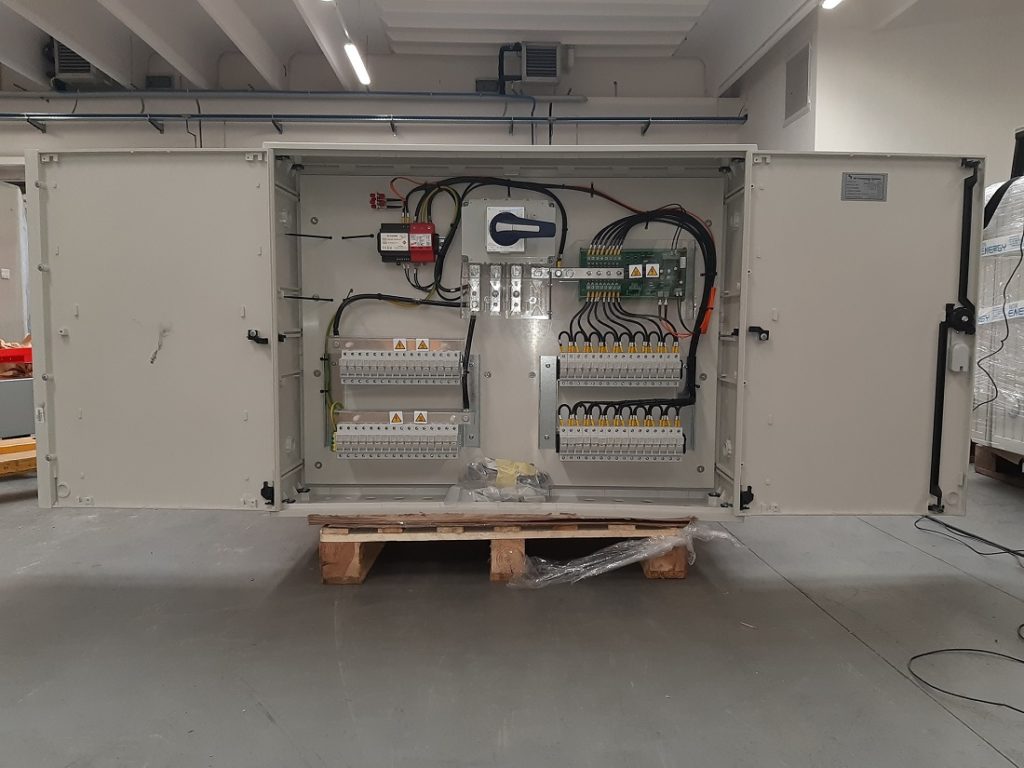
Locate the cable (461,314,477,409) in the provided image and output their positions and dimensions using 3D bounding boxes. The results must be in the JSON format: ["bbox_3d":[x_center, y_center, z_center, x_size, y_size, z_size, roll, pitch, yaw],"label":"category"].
[{"bbox_3d":[-0.103,-0.053,1.900,0.037,0.222,0.040,0,5,0],"label":"cable"}]

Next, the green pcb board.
[{"bbox_3d":[0.284,-0.255,1.870,0.250,0.122,0.030,0,5,0],"label":"green pcb board"}]

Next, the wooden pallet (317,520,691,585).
[{"bbox_3d":[-0.039,0.331,2.276,0.800,0.125,1.100,0,4,-2],"label":"wooden pallet"}]

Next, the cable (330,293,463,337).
[{"bbox_3d":[-0.275,-0.165,1.900,0.311,0.103,0.045,0,5,0],"label":"cable"}]

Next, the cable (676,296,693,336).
[{"bbox_3d":[0.406,-0.161,1.880,0.036,0.088,0.030,0,5,0],"label":"cable"}]

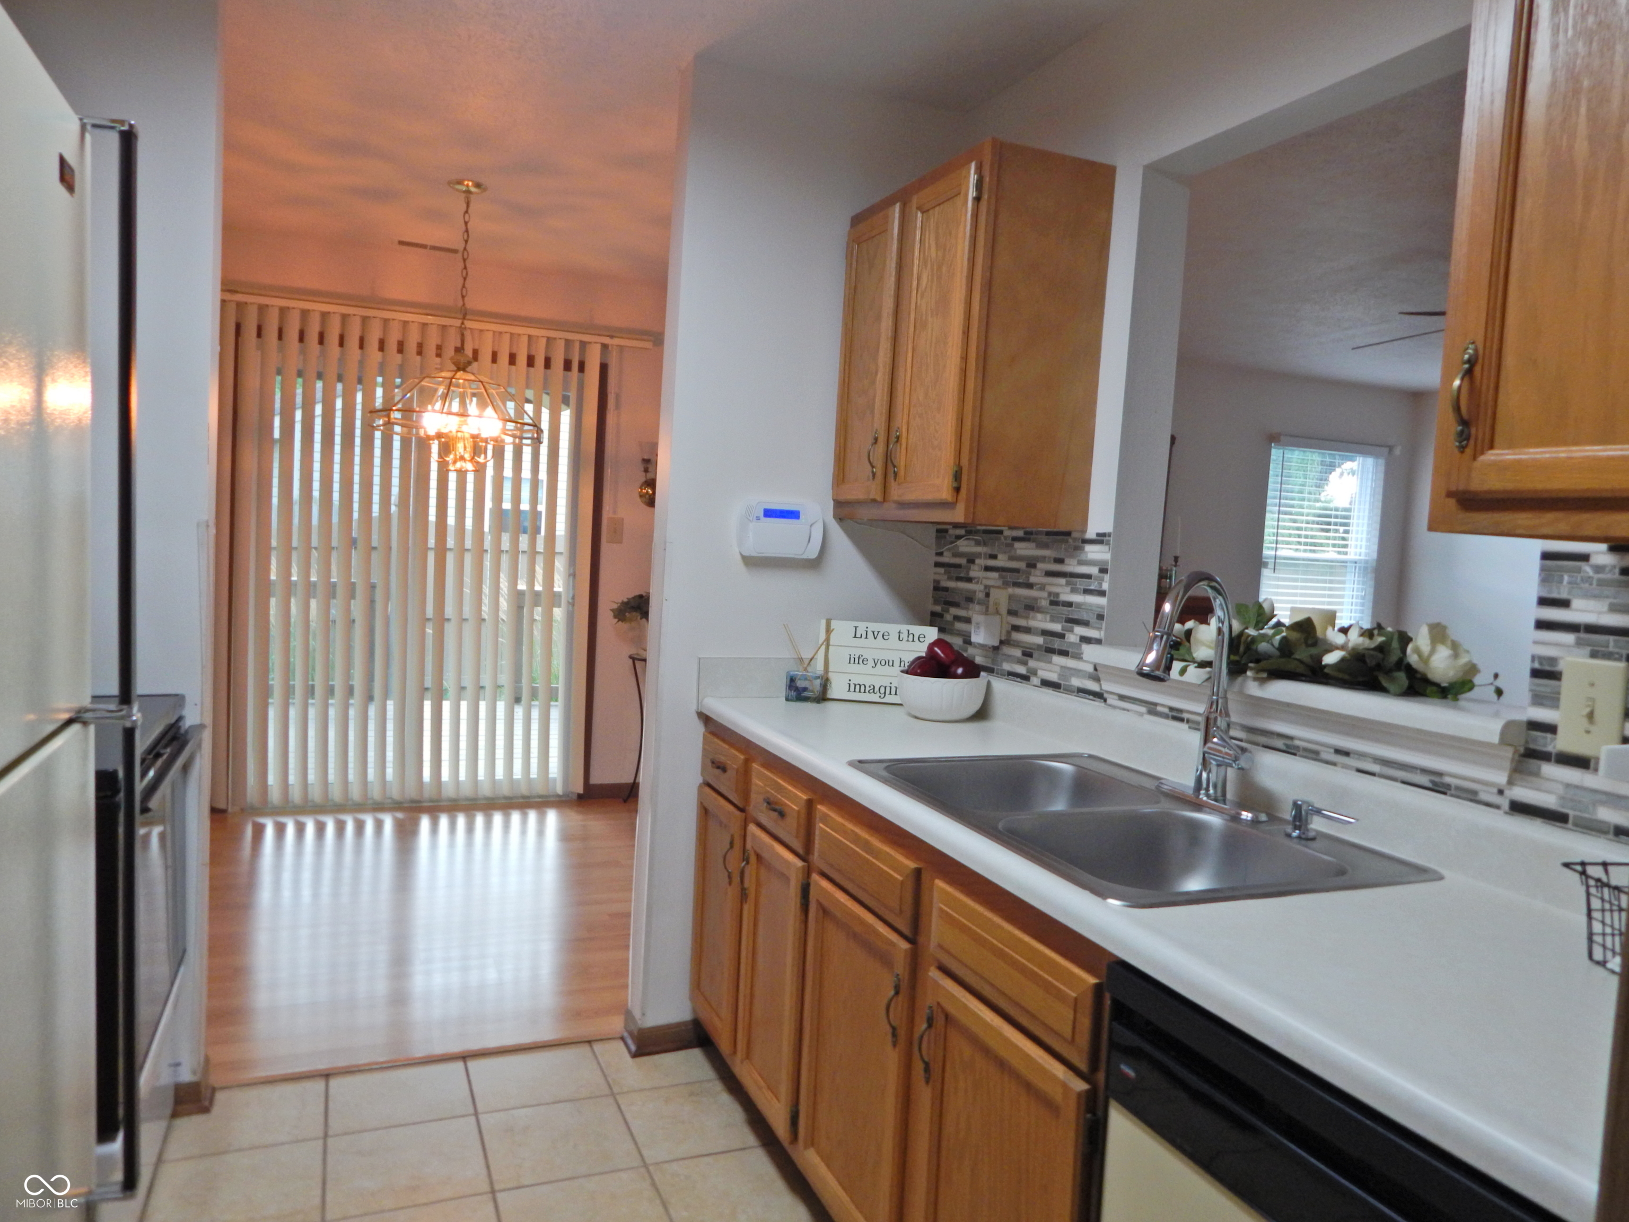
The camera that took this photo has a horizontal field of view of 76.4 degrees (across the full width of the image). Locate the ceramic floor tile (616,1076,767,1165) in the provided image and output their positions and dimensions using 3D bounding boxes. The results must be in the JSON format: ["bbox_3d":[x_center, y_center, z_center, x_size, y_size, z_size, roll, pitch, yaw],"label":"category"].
[{"bbox_3d":[-0.266,1.147,2.335,0.300,0.010,0.302,2,4,-24],"label":"ceramic floor tile"}]

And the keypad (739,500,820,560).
[{"bbox_3d":[-0.088,-0.203,2.603,0.208,0.138,0.035,2,4,-24],"label":"keypad"}]

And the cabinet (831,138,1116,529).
[{"bbox_3d":[0.328,-0.582,2.415,0.333,0.762,0.637,2,4,-24],"label":"cabinet"}]

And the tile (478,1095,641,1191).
[{"bbox_3d":[-0.544,1.138,2.216,0.302,0.010,0.302,2,4,-24],"label":"tile"}]

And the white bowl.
[{"bbox_3d":[0.305,0.203,2.482,0.212,0.100,0.212,3,4,0],"label":"white bowl"}]

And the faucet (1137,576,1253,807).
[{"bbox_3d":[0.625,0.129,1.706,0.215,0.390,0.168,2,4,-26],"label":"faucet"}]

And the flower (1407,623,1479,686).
[{"bbox_3d":[0.934,0.064,1.537,0.108,0.094,0.100,5,4,25],"label":"flower"}]

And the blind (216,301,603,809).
[{"bbox_3d":[-1.758,-0.163,4.683,1.560,2.090,0.100,2,4,-24],"label":"blind"}]

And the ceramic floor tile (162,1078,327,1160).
[{"bbox_3d":[-1.216,1.096,2.242,0.300,0.010,0.265,2,4,-24],"label":"ceramic floor tile"}]

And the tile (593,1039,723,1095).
[{"bbox_3d":[-0.391,1.120,2.607,0.290,0.010,0.270,2,4,-24],"label":"tile"}]

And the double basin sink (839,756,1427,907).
[{"bbox_3d":[0.456,0.407,1.662,0.565,0.190,0.790,2,4,-24],"label":"double basin sink"}]

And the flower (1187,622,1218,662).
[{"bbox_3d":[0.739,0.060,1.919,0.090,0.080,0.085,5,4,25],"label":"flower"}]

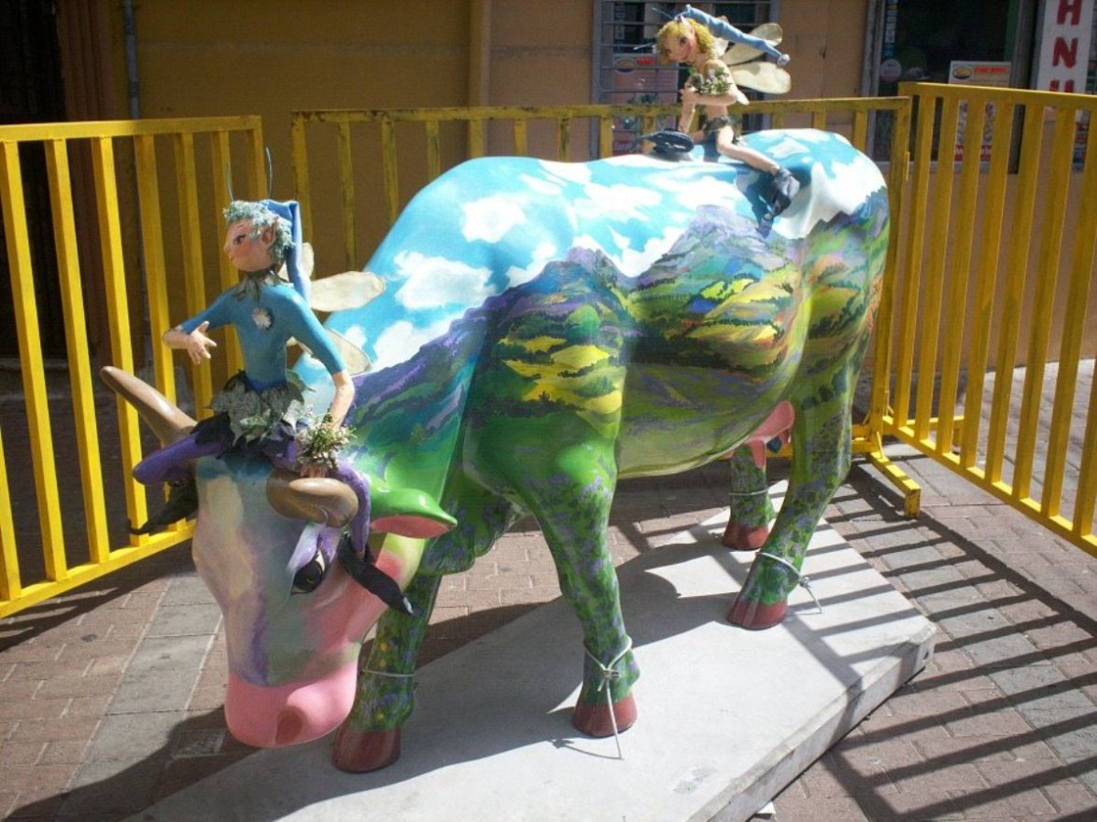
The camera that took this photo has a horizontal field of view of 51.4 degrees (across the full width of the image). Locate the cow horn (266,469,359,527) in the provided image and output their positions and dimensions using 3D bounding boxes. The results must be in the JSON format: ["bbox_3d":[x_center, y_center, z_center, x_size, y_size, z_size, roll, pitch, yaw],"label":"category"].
[{"bbox_3d":[-0.344,0.129,1.635,0.075,0.070,0.220,-11,9,-32],"label":"cow horn"}]

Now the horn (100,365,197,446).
[{"bbox_3d":[-0.669,-0.010,1.916,0.240,0.070,0.070,34,30,18],"label":"horn"}]

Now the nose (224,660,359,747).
[{"bbox_3d":[-0.452,0.516,2.010,0.190,0.125,0.190,15,23,40],"label":"nose"}]

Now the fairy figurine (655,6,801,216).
[{"bbox_3d":[0.388,-0.666,2.530,0.290,0.425,0.260,-8,19,-24],"label":"fairy figurine"}]

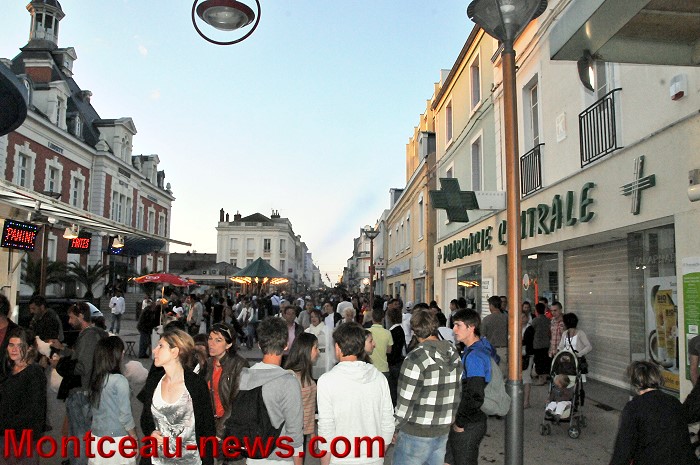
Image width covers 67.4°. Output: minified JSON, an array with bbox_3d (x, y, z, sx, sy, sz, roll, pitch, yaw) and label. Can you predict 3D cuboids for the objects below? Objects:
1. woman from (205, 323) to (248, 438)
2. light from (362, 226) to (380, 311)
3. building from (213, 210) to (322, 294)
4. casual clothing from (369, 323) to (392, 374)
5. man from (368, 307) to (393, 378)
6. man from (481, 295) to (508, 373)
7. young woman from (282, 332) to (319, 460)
[{"bbox_3d":[-0.844,1.438,3.531,0.330,1.640,0.480,6,-9,-43],"label":"woman"},{"bbox_3d":[0.914,2.078,22.300,0.720,4.650,0.720,0,-6,0],"label":"light"},{"bbox_3d":[-16.230,4.770,95.589,12.500,16.000,18.000,0,-7,-2],"label":"building"},{"bbox_3d":[0.383,1.504,6.800,0.440,0.640,0.280,0,-7,-2],"label":"casual clothing"},{"bbox_3d":[0.409,1.862,7.400,0.490,1.700,0.330,0,-7,2],"label":"man"},{"bbox_3d":[2.331,1.931,8.400,0.530,1.810,0.360,-1,-7,13],"label":"man"},{"bbox_3d":[-0.383,1.520,3.836,0.310,1.550,0.440,5,-8,-36],"label":"young woman"}]

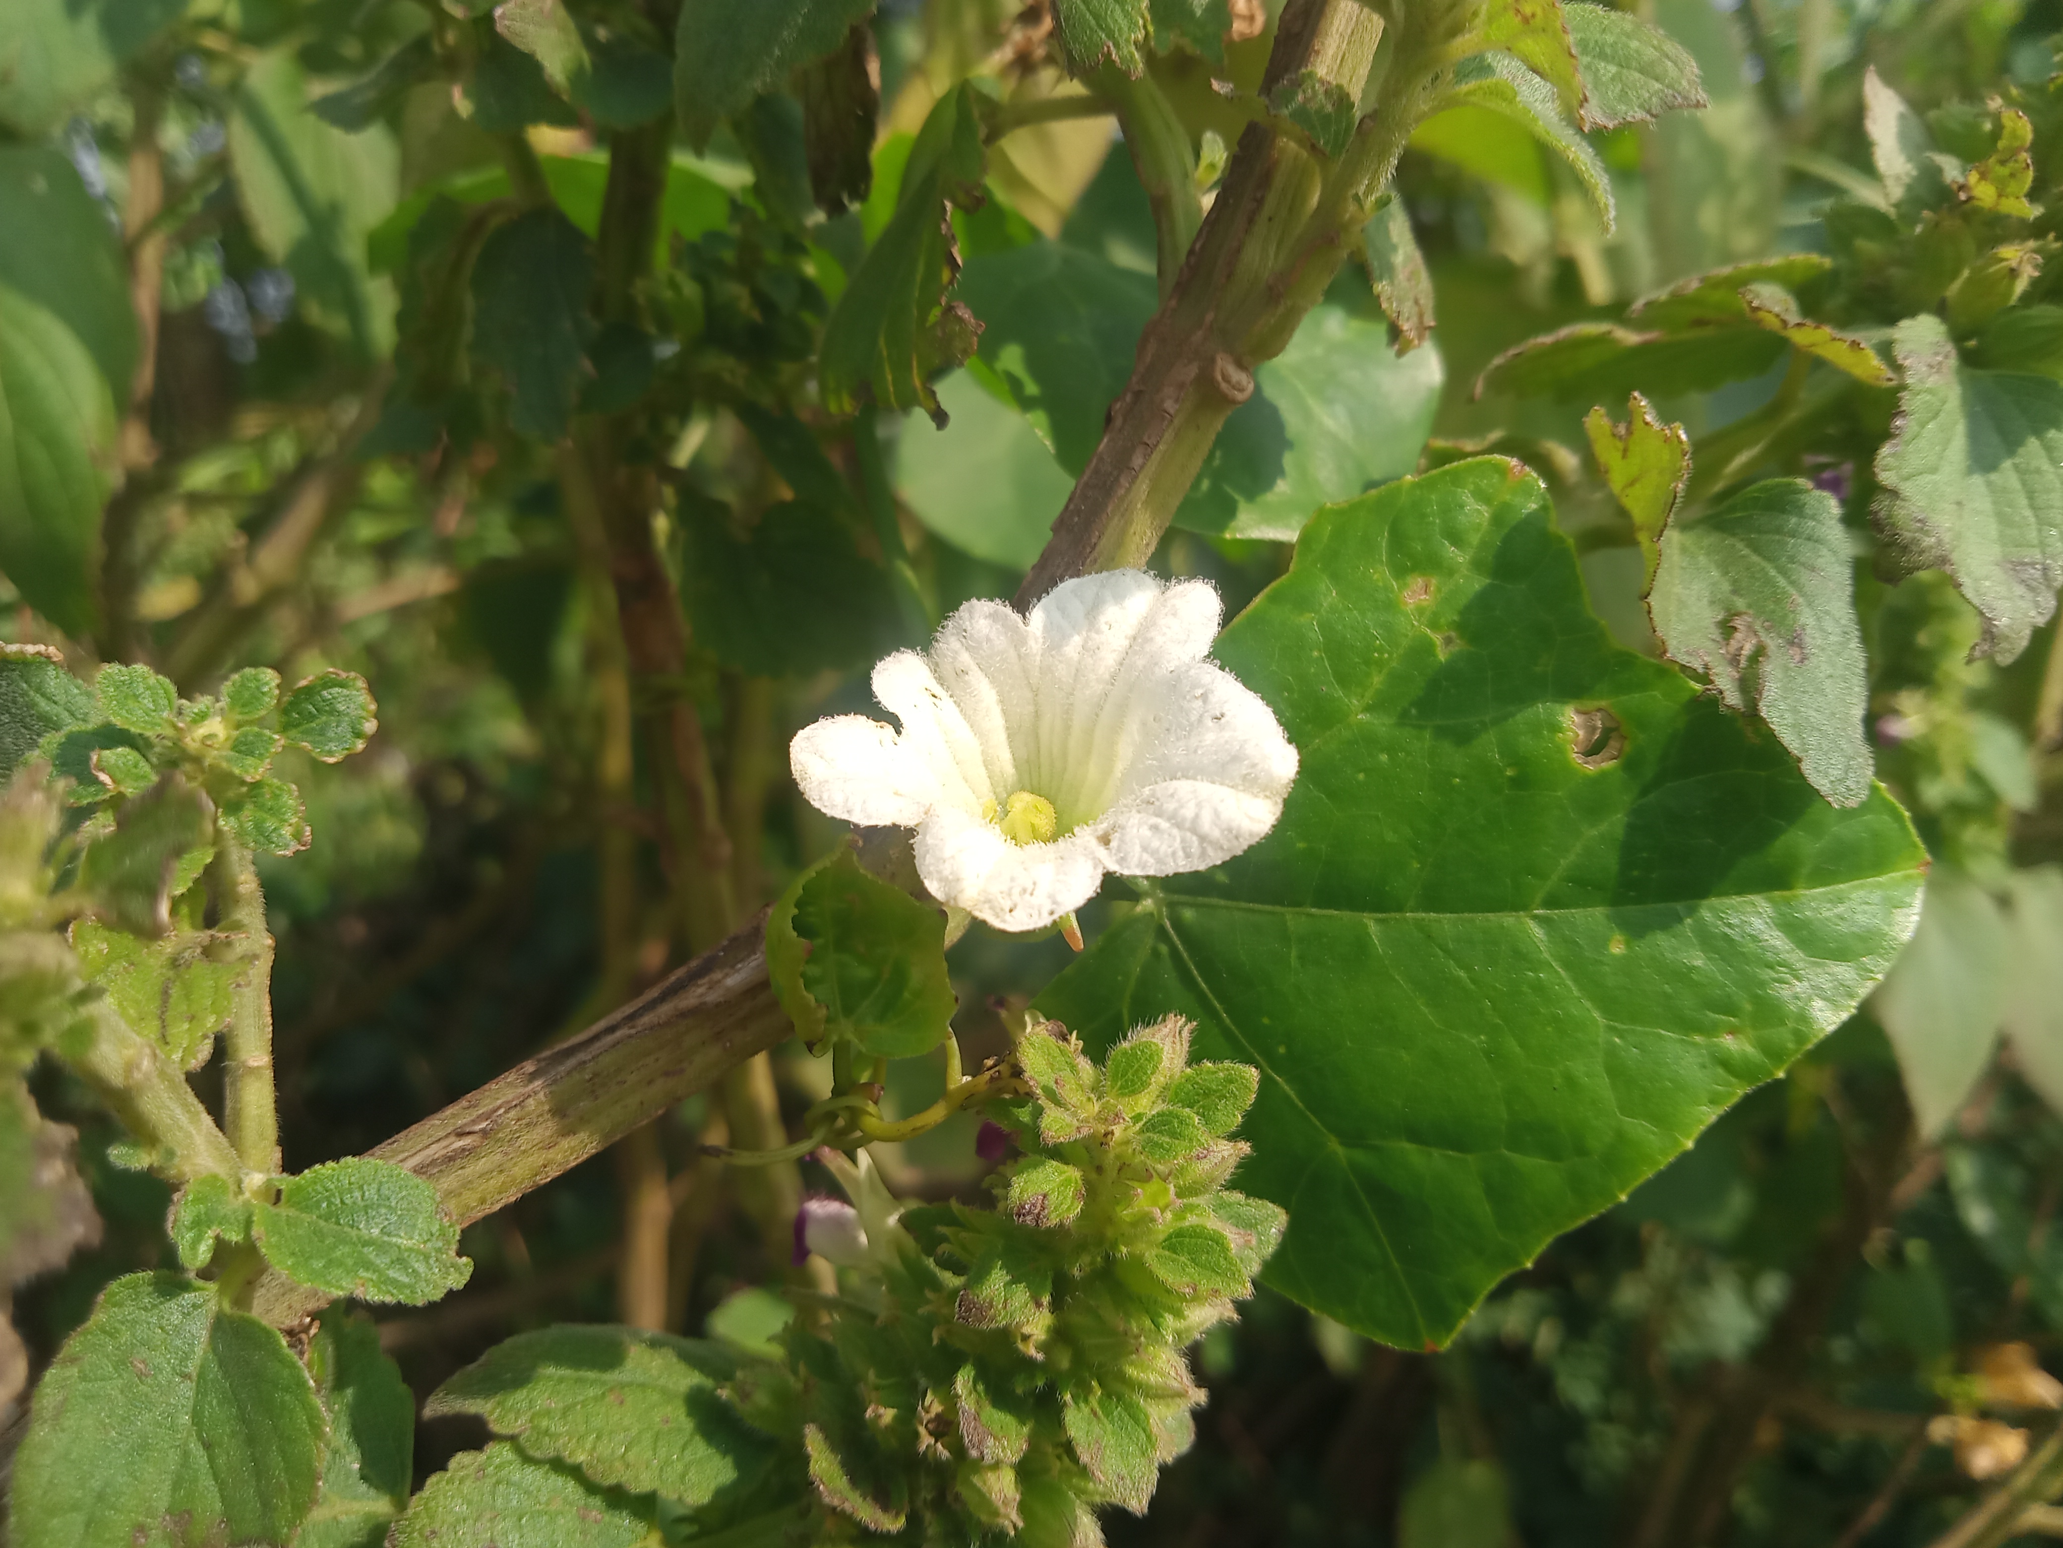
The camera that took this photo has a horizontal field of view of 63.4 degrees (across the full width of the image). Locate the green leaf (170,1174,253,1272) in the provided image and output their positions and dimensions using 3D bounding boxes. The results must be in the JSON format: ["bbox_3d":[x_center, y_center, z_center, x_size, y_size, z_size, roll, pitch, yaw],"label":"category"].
[{"bbox_3d":[-0.093,0.051,0.188,0.009,0.011,0.004,5,-23,15],"label":"green leaf"}]

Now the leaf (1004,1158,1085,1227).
[{"bbox_3d":[0.001,0.046,0.182,0.008,0.008,0.007,0,-17,15],"label":"leaf"}]

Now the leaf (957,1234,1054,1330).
[{"bbox_3d":[-0.003,0.056,0.184,0.010,0.010,0.006,0,-21,13],"label":"leaf"}]

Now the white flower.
[{"bbox_3d":[0.001,-0.001,0.195,0.056,0.026,0.046,1,53,-1],"label":"white flower"}]

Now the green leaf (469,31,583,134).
[{"bbox_3d":[-0.079,-0.108,0.260,0.017,0.016,0.007,0,-24,0],"label":"green leaf"}]

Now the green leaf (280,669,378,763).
[{"bbox_3d":[-0.084,-0.007,0.200,0.011,0.011,0.003,-15,-17,-11],"label":"green leaf"}]

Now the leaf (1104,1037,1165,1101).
[{"bbox_3d":[0.011,0.033,0.185,0.006,0.007,0.004,25,-16,8],"label":"leaf"}]

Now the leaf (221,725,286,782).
[{"bbox_3d":[-0.089,-0.002,0.190,0.007,0.006,0.004,-11,-27,-19],"label":"leaf"}]

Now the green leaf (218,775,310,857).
[{"bbox_3d":[-0.092,0.005,0.200,0.011,0.009,0.003,13,-24,-9],"label":"green leaf"}]

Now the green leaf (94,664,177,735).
[{"bbox_3d":[-0.112,-0.009,0.208,0.010,0.008,0.005,15,-24,14],"label":"green leaf"}]

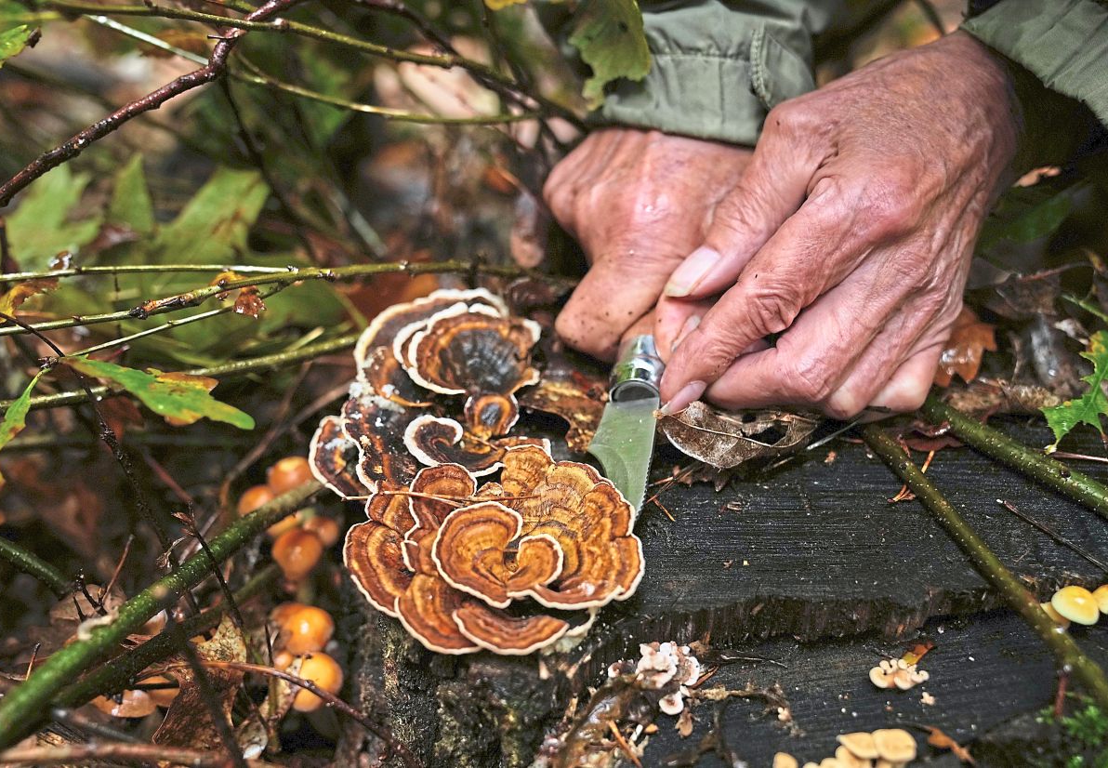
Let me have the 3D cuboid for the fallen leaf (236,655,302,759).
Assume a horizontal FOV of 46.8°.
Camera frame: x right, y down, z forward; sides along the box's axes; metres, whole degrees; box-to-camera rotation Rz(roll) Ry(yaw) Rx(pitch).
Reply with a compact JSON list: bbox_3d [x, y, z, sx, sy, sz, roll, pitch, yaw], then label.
[{"bbox_3d":[-0.097,0.111,0.438,0.020,0.011,0.039,27,62,12],"label":"fallen leaf"}]

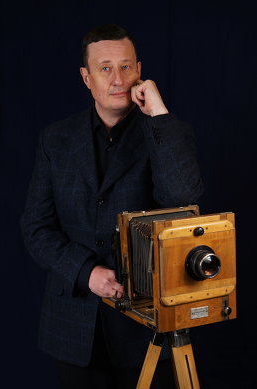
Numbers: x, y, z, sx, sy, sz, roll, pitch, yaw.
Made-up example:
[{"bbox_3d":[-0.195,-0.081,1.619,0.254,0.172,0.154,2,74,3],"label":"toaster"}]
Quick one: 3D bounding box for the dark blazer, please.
[{"bbox_3d":[-0.050,0.120,2.120,0.530,0.745,0.370,0,6,8],"label":"dark blazer"}]

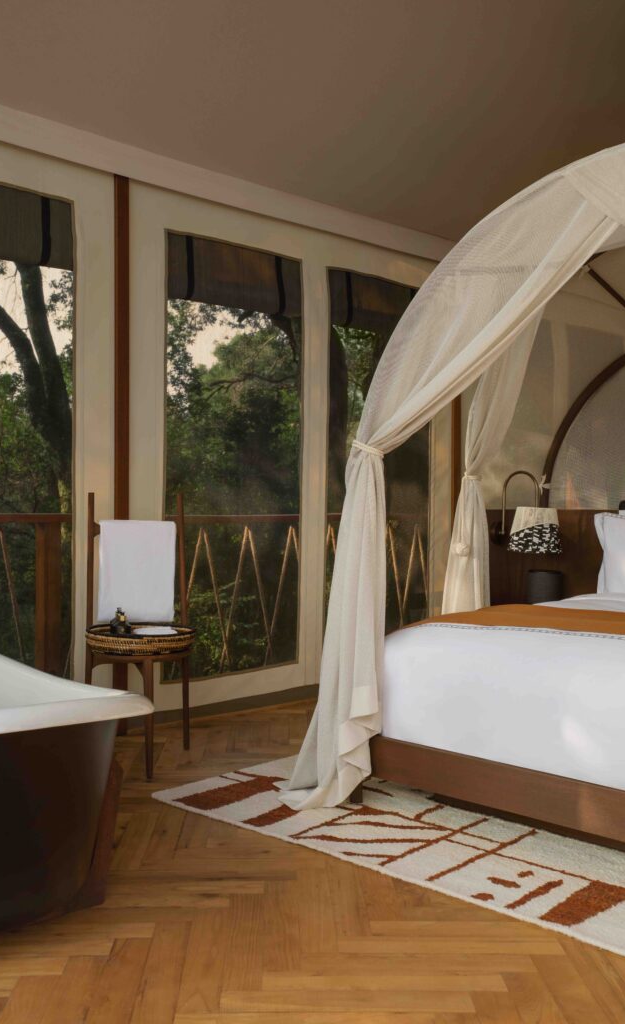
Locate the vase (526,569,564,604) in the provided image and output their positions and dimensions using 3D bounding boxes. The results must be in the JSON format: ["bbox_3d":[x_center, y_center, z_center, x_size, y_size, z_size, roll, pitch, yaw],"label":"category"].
[{"bbox_3d":[1.182,0.390,5.209,0.188,0.201,0.188,0,0,0],"label":"vase"}]

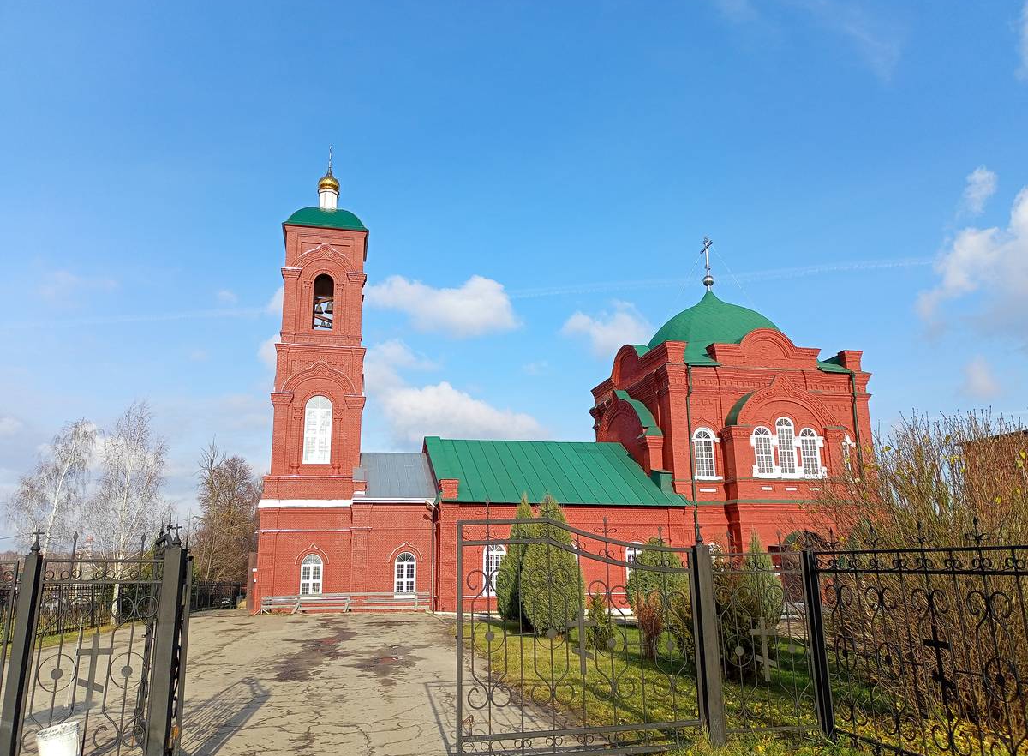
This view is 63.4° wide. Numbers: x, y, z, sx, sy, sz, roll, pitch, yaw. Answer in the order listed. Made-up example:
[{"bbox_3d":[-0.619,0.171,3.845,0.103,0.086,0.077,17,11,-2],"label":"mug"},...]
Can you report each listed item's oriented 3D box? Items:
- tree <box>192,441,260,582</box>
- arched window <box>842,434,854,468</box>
[{"bbox_3d":[-22.583,11.512,66.517,5.800,12.900,5.800,-1,-14,0],"label":"tree"},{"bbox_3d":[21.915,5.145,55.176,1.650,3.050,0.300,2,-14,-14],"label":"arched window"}]

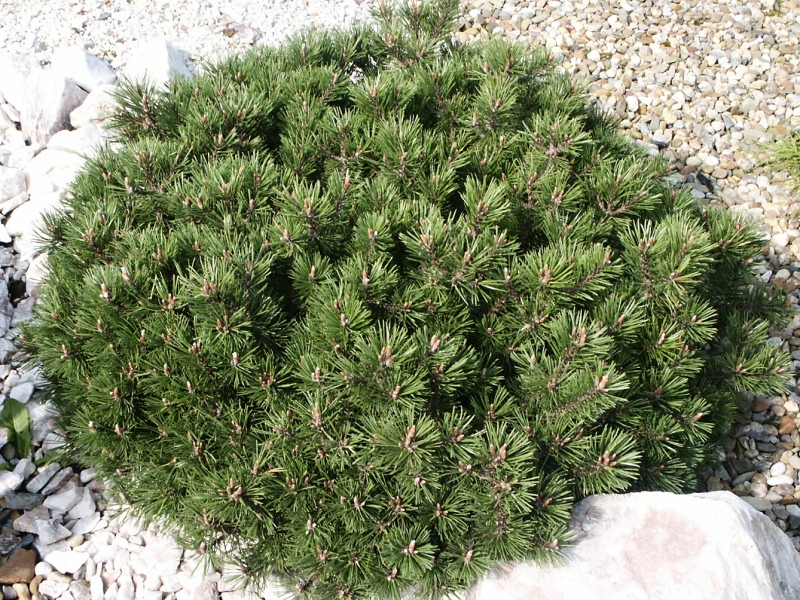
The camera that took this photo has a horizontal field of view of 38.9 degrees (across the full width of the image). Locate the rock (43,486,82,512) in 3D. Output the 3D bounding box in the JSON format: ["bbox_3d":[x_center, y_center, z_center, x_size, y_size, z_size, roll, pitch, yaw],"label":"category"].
[{"bbox_3d":[-0.516,0.305,1.732,0.061,0.028,0.034,-14,44,-15],"label":"rock"}]

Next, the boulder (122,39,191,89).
[{"bbox_3d":[-0.561,-0.541,2.610,0.155,0.110,0.125,0,42,0],"label":"boulder"}]

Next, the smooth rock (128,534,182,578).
[{"bbox_3d":[-0.355,0.373,1.647,0.078,0.042,0.055,0,42,0],"label":"smooth rock"}]

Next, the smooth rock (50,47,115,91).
[{"bbox_3d":[-0.734,-0.535,2.626,0.150,0.080,0.110,0,42,0],"label":"smooth rock"}]

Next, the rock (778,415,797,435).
[{"bbox_3d":[0.633,0.203,1.851,0.028,0.020,0.028,0,42,0],"label":"rock"}]

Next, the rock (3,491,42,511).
[{"bbox_3d":[-0.578,0.307,1.733,0.060,0.025,0.030,0,42,0],"label":"rock"}]

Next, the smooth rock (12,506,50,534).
[{"bbox_3d":[-0.555,0.331,1.702,0.060,0.030,0.040,0,42,0],"label":"smooth rock"}]

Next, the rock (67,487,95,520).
[{"bbox_3d":[-0.487,0.310,1.726,0.044,0.030,0.044,0,42,0],"label":"rock"}]

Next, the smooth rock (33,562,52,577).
[{"bbox_3d":[-0.519,0.391,1.643,0.028,0.020,0.022,0,42,0],"label":"smooth rock"}]

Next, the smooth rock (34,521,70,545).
[{"bbox_3d":[-0.518,0.348,1.687,0.053,0.026,0.034,0,42,0],"label":"smooth rock"}]

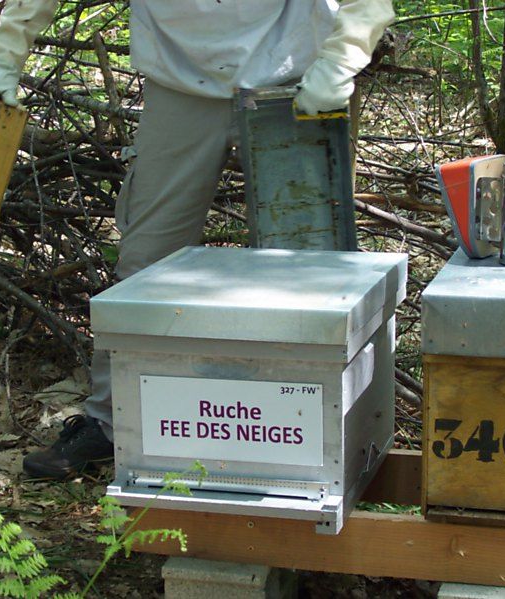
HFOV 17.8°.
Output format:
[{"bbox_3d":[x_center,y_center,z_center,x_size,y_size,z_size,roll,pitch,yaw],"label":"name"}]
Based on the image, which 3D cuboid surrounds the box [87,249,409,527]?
[{"bbox_3d":[0.015,0.150,3.114,0.470,0.398,0.560,2,13,16],"label":"box"}]

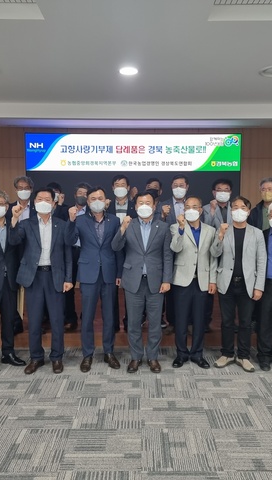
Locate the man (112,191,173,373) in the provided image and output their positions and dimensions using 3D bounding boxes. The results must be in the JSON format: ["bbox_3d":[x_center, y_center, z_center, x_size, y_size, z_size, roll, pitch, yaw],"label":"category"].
[{"bbox_3d":[0.063,0.395,4.287,0.560,1.730,0.400,0,5,1],"label":"man"}]

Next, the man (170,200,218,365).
[{"bbox_3d":[0.570,0.411,4.399,0.460,1.675,0.380,0,5,4],"label":"man"}]

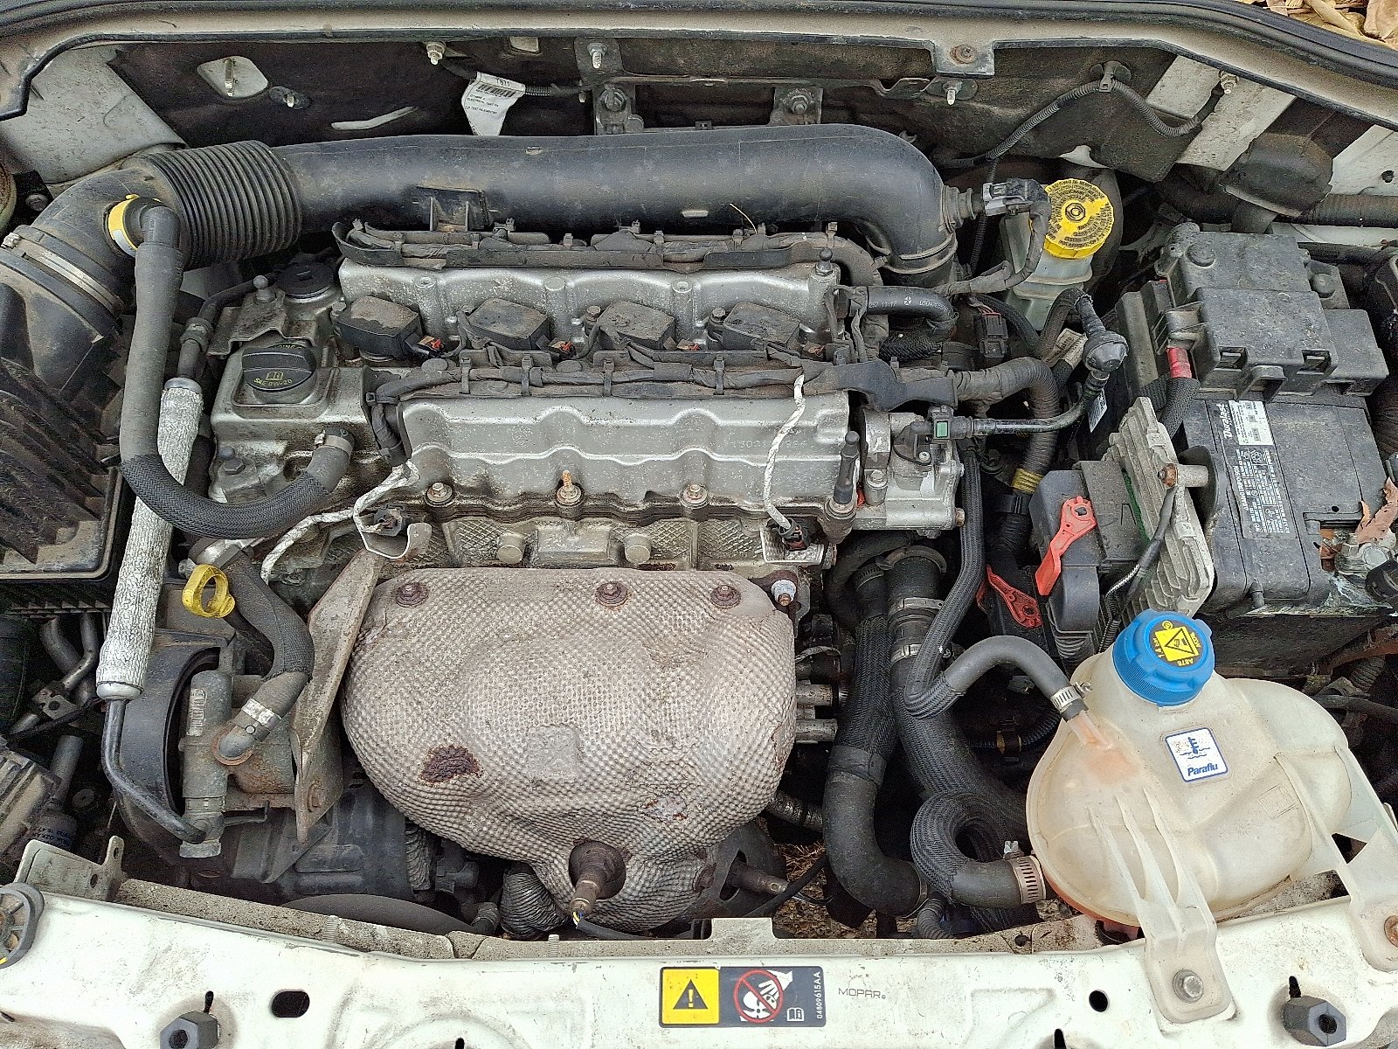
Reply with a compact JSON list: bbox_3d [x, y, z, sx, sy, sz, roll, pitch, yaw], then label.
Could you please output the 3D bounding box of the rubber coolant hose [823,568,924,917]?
[{"bbox_3d":[0.133,0.175,0.816,0.082,0.065,0.300,0,64,0],"label":"rubber coolant hose"}]

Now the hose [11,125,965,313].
[{"bbox_3d":[-0.160,-0.231,0.878,0.760,0.130,0.185,0,64,0],"label":"hose"}]

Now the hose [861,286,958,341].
[{"bbox_3d":[0.173,-0.175,0.830,0.080,0.050,0.035,0,64,0],"label":"hose"}]

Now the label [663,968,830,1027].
[{"bbox_3d":[0.027,0.285,0.610,0.101,0.001,0.034,0,77,0],"label":"label"}]

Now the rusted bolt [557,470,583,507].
[{"bbox_3d":[-0.097,-0.026,0.755,0.021,0.031,0.021,0,45,0],"label":"rusted bolt"}]

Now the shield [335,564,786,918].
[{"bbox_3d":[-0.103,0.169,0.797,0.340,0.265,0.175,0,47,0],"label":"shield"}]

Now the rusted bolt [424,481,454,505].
[{"bbox_3d":[-0.195,-0.023,0.760,0.023,0.015,0.023,0,45,0],"label":"rusted bolt"}]

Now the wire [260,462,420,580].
[{"bbox_3d":[-0.275,-0.003,0.775,0.140,0.100,0.065,0,64,0],"label":"wire"}]

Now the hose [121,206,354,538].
[{"bbox_3d":[-0.338,-0.098,0.776,0.170,0.140,0.230,0,64,0],"label":"hose"}]

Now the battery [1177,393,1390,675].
[{"bbox_3d":[0.533,-0.016,1.003,0.175,0.190,0.278,0,64,0],"label":"battery"}]

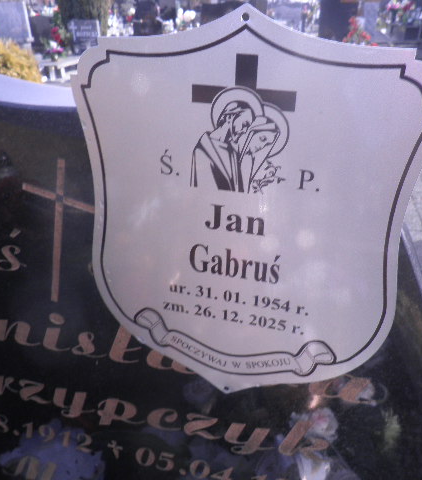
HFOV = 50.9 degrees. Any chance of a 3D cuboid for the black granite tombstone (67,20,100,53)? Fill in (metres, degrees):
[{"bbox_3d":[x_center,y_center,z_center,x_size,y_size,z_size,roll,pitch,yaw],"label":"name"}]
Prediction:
[{"bbox_3d":[-2.789,-4.495,9.872,0.668,0.757,0.100,7,28,14],"label":"black granite tombstone"}]

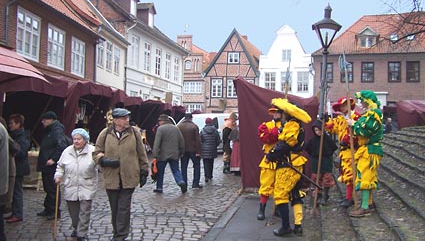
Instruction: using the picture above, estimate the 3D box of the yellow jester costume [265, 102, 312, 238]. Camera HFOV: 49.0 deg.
[{"bbox_3d":[1.052,0.650,6.500,0.650,1.880,0.620,0,0,18],"label":"yellow jester costume"}]

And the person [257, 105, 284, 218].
[{"bbox_3d":[0.979,0.690,7.550,0.520,1.800,0.450,0,0,-14],"label":"person"}]

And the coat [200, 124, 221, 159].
[{"bbox_3d":[-0.051,0.533,11.850,0.510,0.920,0.360,0,0,3],"label":"coat"}]

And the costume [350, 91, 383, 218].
[{"bbox_3d":[2.244,0.495,6.800,0.470,1.840,0.560,0,0,19],"label":"costume"}]

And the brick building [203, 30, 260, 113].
[{"bbox_3d":[2.340,-3.930,52.000,6.000,11.100,8.000,0,0,7],"label":"brick building"}]

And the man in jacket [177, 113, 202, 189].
[{"bbox_3d":[-0.545,0.720,11.050,0.620,1.760,0.450,0,0,5],"label":"man in jacket"}]

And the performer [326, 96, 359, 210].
[{"bbox_3d":[2.117,0.521,7.600,0.620,1.790,0.500,0,0,37],"label":"performer"}]

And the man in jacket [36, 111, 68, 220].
[{"bbox_3d":[-2.654,0.725,7.740,0.520,1.750,0.550,0,0,-18],"label":"man in jacket"}]

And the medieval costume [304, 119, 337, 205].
[{"bbox_3d":[1.851,0.720,8.000,0.550,1.480,0.350,0,0,18],"label":"medieval costume"}]

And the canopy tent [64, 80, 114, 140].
[{"bbox_3d":[-3.900,0.300,12.400,1.750,2.500,2.000,0,0,6],"label":"canopy tent"}]

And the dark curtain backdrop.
[{"bbox_3d":[1.448,0.290,10.400,1.880,2.500,0.150,0,0,0],"label":"dark curtain backdrop"}]

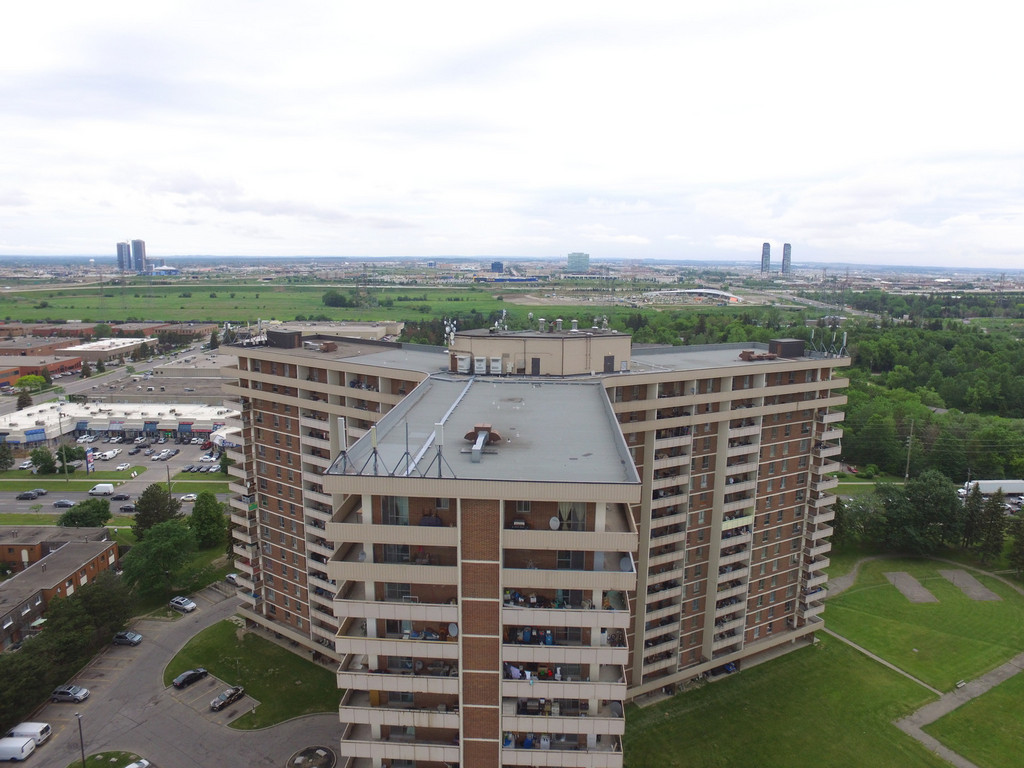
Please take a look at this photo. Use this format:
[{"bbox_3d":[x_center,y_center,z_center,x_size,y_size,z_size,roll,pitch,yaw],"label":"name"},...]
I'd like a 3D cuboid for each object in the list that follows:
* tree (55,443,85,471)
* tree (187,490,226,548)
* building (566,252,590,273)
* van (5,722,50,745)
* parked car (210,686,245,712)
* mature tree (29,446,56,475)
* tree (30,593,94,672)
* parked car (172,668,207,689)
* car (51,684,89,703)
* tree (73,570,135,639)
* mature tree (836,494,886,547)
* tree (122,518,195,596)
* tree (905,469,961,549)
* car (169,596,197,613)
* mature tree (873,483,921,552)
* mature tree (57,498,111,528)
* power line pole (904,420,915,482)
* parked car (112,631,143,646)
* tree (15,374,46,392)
[{"bbox_3d":[-133.924,22.190,179.049,7.800,8.720,7.800,1,12,0],"label":"tree"},{"bbox_3d":[-65.182,28.827,126.767,7.200,12.740,7.200,-6,13,-28],"label":"tree"},{"bbox_3d":[252.518,-458.092,2239.729,77.000,70.000,46.000,1,12,-1],"label":"building"},{"bbox_3d":[-65.191,46.996,79.664,5.300,2.050,1.980,1,12,2],"label":"van"},{"bbox_3d":[-41.783,46.128,86.955,1.830,1.470,4.750,9,14,34],"label":"parked car"},{"bbox_3d":[-140.290,22.724,176.737,7.000,8.460,7.000,1,12,0],"label":"mature tree"},{"bbox_3d":[-66.817,36.815,88.157,7.600,12.650,7.600,-9,15,-39],"label":"tree"},{"bbox_3d":[-47.243,43.072,86.753,1.800,1.440,4.450,9,14,36],"label":"parked car"},{"bbox_3d":[-62.029,43.478,83.173,4.600,1.730,1.850,1,12,1],"label":"car"},{"bbox_3d":[-69.000,37.411,100.530,9.200,12.310,9.200,1,12,0],"label":"tree"},{"bbox_3d":[76.885,30.115,130.281,9.000,12.275,9.000,8,14,32],"label":"mature tree"},{"bbox_3d":[-68.492,33.262,115.634,13.000,14.330,13.000,1,12,0],"label":"tree"},{"bbox_3d":[92.277,27.516,129.401,10.500,18.100,10.500,9,15,36],"label":"tree"},{"bbox_3d":[-58.441,39.062,104.928,4.650,1.680,1.850,6,13,25],"label":"car"},{"bbox_3d":[87.016,30.295,133.825,10.000,16.480,10.000,1,12,0],"label":"mature tree"},{"bbox_3d":[-101.002,30.887,139.642,10.800,8.460,10.800,1,12,0],"label":"mature tree"},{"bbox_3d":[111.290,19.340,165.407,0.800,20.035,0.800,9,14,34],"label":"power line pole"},{"bbox_3d":[-64.695,43.066,99.872,4.400,1.580,1.800,1,12,3],"label":"parked car"},{"bbox_3d":[-220.823,-0.448,271.138,11.500,7.955,11.500,-9,15,-39],"label":"tree"}]

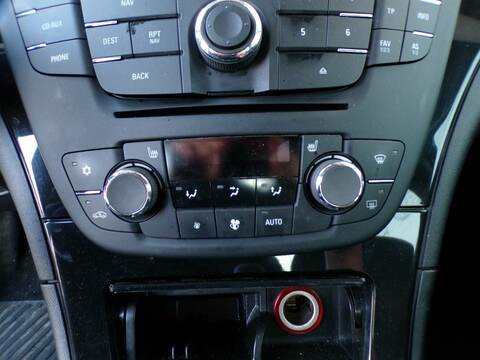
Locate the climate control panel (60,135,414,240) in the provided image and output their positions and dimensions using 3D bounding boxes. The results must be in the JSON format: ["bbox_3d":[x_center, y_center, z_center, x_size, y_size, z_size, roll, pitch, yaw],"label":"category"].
[{"bbox_3d":[-0.004,0.005,0.192,0.195,0.060,0.035,-2,5,-1],"label":"climate control panel"}]

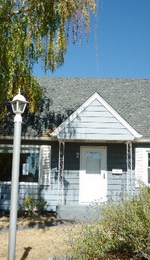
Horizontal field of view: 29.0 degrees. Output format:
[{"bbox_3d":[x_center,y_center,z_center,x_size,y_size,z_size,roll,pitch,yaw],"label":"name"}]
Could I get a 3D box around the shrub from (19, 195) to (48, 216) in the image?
[{"bbox_3d":[-1.435,2.617,10.030,1.030,0.740,0.780,1,-8,-1],"label":"shrub"}]

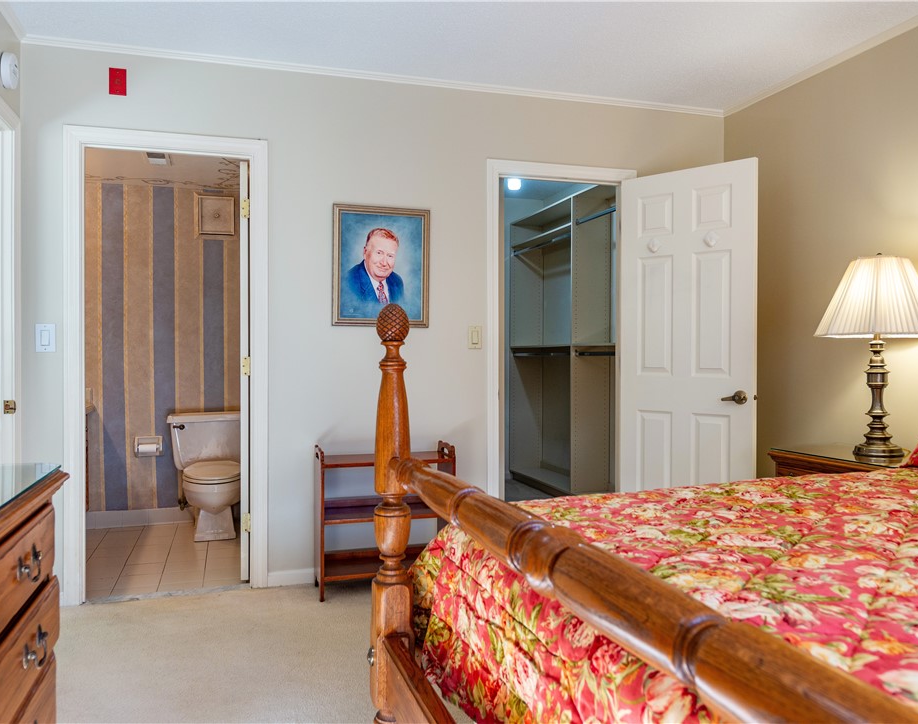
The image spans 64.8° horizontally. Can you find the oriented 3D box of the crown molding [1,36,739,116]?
[{"bbox_3d":[-0.185,-1.385,3.567,3.510,0.030,0.036,0,0,-16],"label":"crown molding"}]

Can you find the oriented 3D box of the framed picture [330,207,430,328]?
[{"bbox_3d":[-0.376,-0.459,3.520,0.473,0.577,0.030,0,0,-16],"label":"framed picture"}]

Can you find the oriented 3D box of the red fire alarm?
[{"bbox_3d":[-1.505,-1.237,3.195,0.070,0.116,0.008,0,0,-16],"label":"red fire alarm"}]

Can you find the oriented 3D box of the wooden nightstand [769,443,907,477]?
[{"bbox_3d":[1.625,0.717,2.916,0.390,0.676,0.640,0,0,-16],"label":"wooden nightstand"}]

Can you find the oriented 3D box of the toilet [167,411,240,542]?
[{"bbox_3d":[-1.496,0.684,4.447,0.550,0.735,0.690,0,0,-16],"label":"toilet"}]

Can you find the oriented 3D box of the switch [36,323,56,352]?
[{"bbox_3d":[-1.781,-0.101,3.119,0.076,0.121,0.010,0,0,-16],"label":"switch"}]

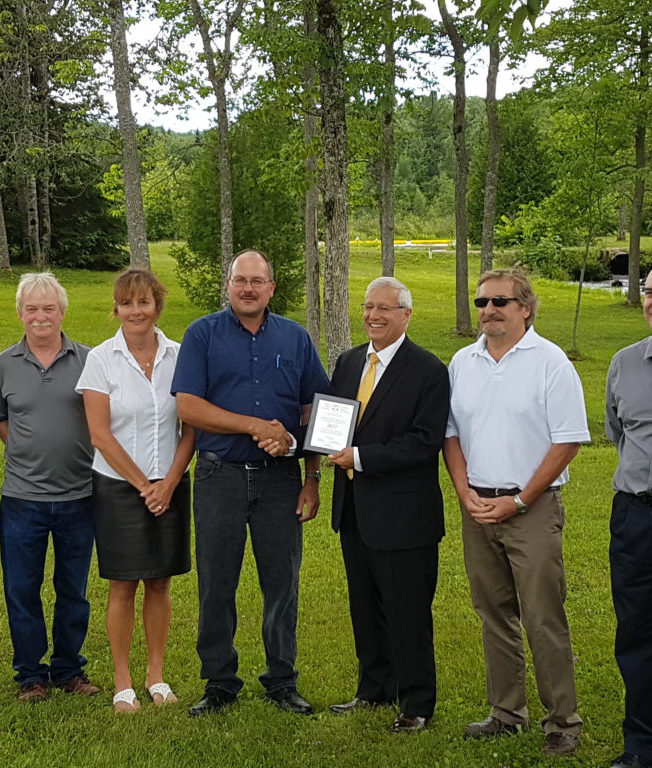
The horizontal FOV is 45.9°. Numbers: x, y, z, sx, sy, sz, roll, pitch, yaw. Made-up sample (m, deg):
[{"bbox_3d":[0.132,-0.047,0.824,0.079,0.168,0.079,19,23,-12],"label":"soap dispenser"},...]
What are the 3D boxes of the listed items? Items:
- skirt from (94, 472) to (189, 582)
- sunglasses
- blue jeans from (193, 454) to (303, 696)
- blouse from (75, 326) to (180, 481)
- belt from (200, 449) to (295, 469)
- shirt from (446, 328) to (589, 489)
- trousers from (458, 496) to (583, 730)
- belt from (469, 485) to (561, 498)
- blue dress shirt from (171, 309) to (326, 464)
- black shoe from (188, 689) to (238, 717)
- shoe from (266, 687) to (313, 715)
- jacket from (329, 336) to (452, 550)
[{"bbox_3d":[-0.728,0.537,3.051,0.375,0.440,0.275,-5,9,-32],"label":"skirt"},{"bbox_3d":[0.594,-0.280,2.619,0.140,0.042,0.145,7,11,44],"label":"sunglasses"},{"bbox_3d":[-0.309,0.750,3.029,0.410,0.955,0.290,-1,7,-10],"label":"blue jeans"},{"bbox_3d":[-0.732,0.067,2.985,0.450,0.570,0.270,-5,9,-32],"label":"blouse"},{"bbox_3d":[-0.296,0.279,2.993,0.385,0.060,0.290,-2,8,-12],"label":"belt"},{"bbox_3d":[0.676,0.077,2.716,0.490,0.538,0.310,5,9,38],"label":"shirt"},{"bbox_3d":[0.711,0.829,2.826,0.410,0.960,0.320,4,9,30],"label":"trousers"},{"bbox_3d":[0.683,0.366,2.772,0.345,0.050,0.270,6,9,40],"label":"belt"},{"bbox_3d":[-0.287,-0.002,2.926,0.580,0.560,0.330,-1,7,-10],"label":"blue dress shirt"},{"bbox_3d":[-0.436,1.240,3.164,0.105,0.110,0.295,5,10,36],"label":"black shoe"},{"bbox_3d":[-0.154,1.237,3.169,0.105,0.110,0.295,-6,10,-33],"label":"shoe"},{"bbox_3d":[0.232,0.213,2.851,0.490,0.770,0.380,5,10,37],"label":"jacket"}]

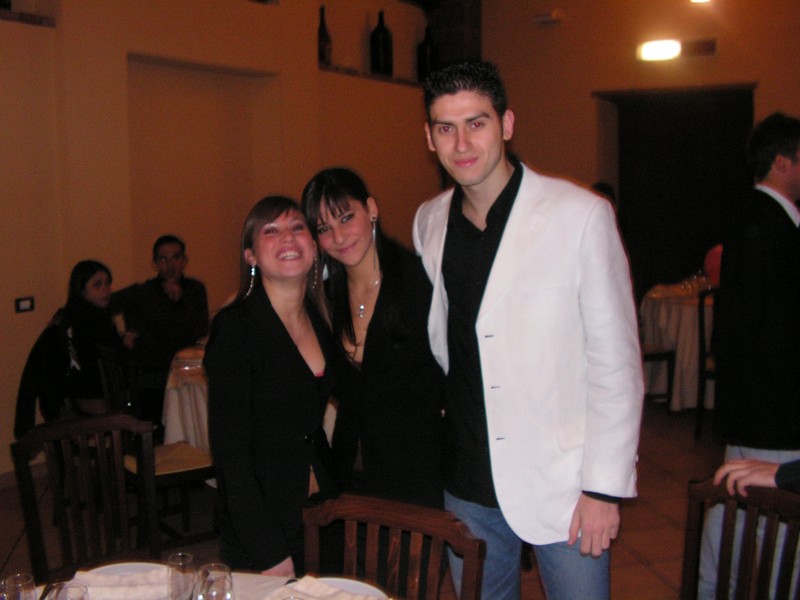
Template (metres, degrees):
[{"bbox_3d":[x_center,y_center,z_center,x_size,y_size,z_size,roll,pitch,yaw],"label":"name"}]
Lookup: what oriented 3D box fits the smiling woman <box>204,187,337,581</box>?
[{"bbox_3d":[-0.292,0.564,1.957,0.440,1.590,0.320,-2,9,-23],"label":"smiling woman"}]

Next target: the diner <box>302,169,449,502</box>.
[{"bbox_3d":[-0.052,0.536,1.943,0.440,1.660,0.310,4,9,22],"label":"diner"}]

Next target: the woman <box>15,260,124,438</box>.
[{"bbox_3d":[-1.540,0.418,4.152,0.680,1.220,0.500,3,8,10],"label":"woman"}]

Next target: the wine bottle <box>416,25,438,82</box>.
[{"bbox_3d":[0.220,-1.887,6.420,0.140,0.430,0.140,8,11,42],"label":"wine bottle"}]

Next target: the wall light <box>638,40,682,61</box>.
[{"bbox_3d":[1.777,-1.702,5.674,0.300,0.125,0.080,8,11,42],"label":"wall light"}]

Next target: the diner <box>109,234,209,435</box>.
[{"bbox_3d":[-1.268,0.331,4.492,0.560,1.310,0.600,-2,8,-20],"label":"diner"}]

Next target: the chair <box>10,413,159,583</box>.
[{"bbox_3d":[-0.669,0.856,2.050,0.430,0.970,0.500,-5,10,-39],"label":"chair"}]

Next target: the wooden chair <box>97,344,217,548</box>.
[{"bbox_3d":[-0.945,0.665,3.448,0.500,0.950,0.430,-5,10,-37],"label":"wooden chair"}]

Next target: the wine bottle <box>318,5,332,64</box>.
[{"bbox_3d":[-0.523,-1.813,5.726,0.118,0.410,0.118,1,8,0],"label":"wine bottle"}]

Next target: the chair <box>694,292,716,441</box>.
[{"bbox_3d":[2.261,0.431,5.556,0.430,0.970,0.500,5,9,28],"label":"chair"}]

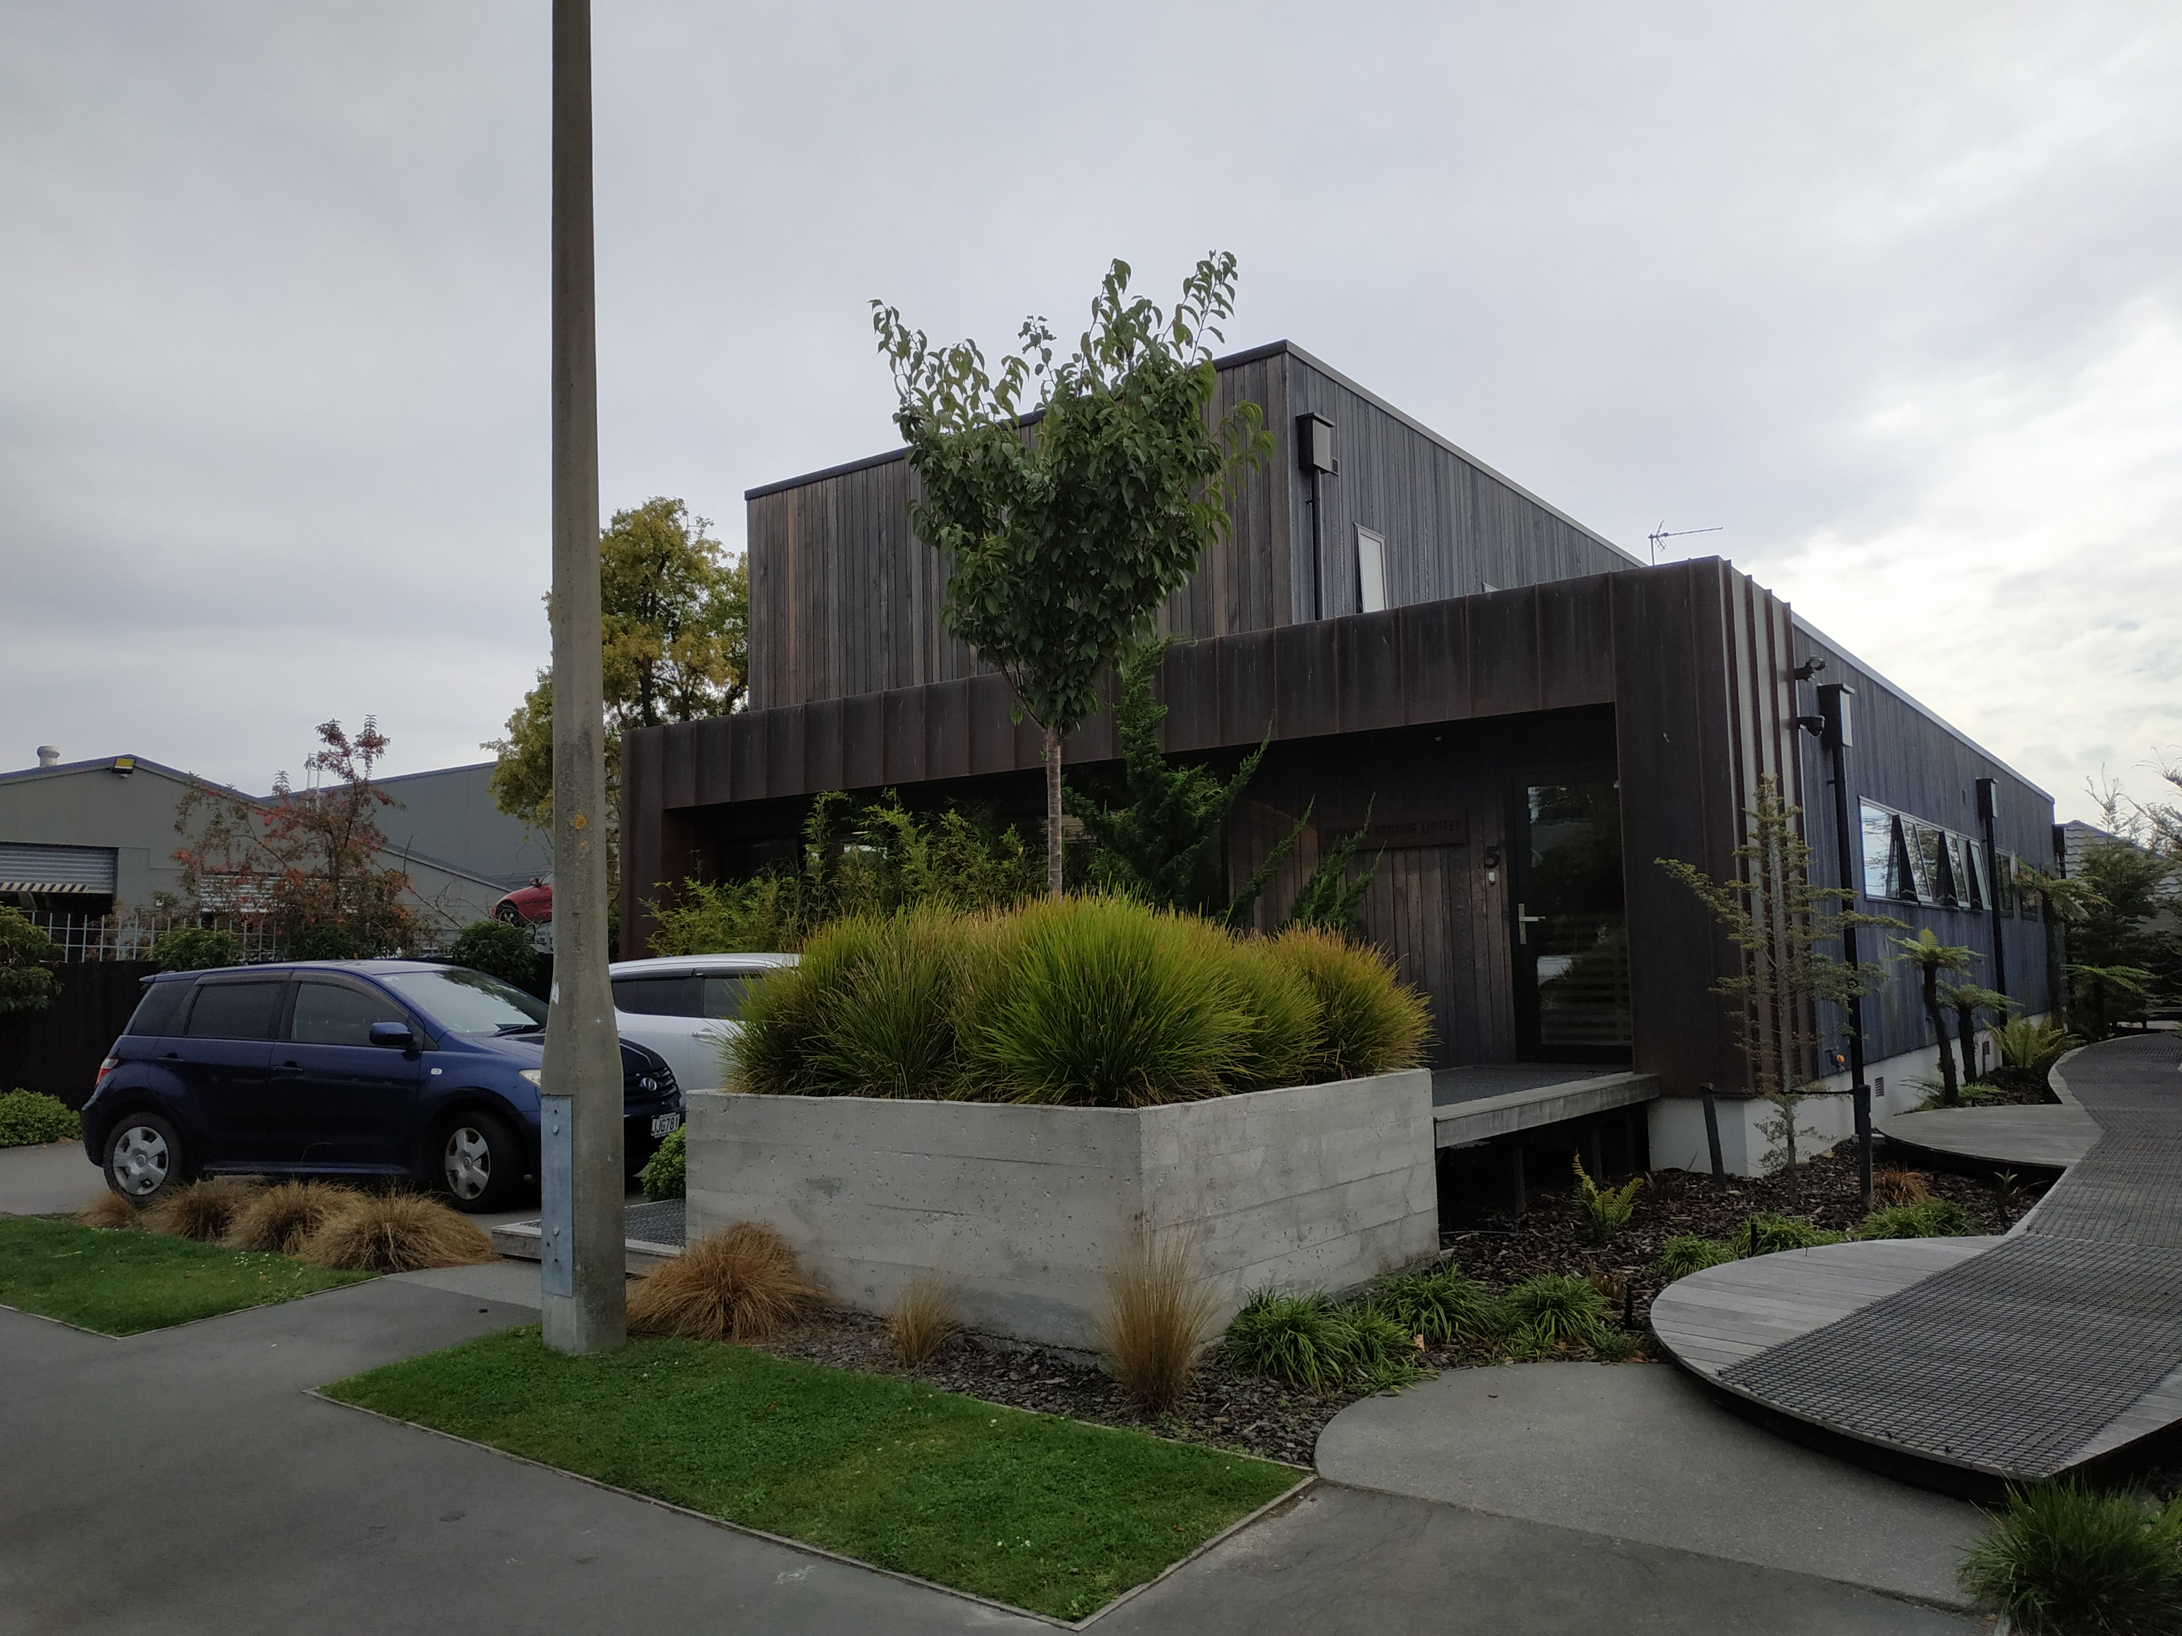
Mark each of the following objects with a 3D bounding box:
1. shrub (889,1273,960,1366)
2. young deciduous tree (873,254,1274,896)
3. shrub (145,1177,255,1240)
[{"bbox_3d":[-0.637,1.832,5.625,0.270,0.350,0.270,-1,-5,0],"label":"shrub"},{"bbox_3d":[-0.090,-0.947,7.600,1.980,3.750,1.850,0,-5,-1],"label":"young deciduous tree"},{"bbox_3d":[-5.032,2.169,8.547,0.700,0.323,0.680,3,-6,-30],"label":"shrub"}]

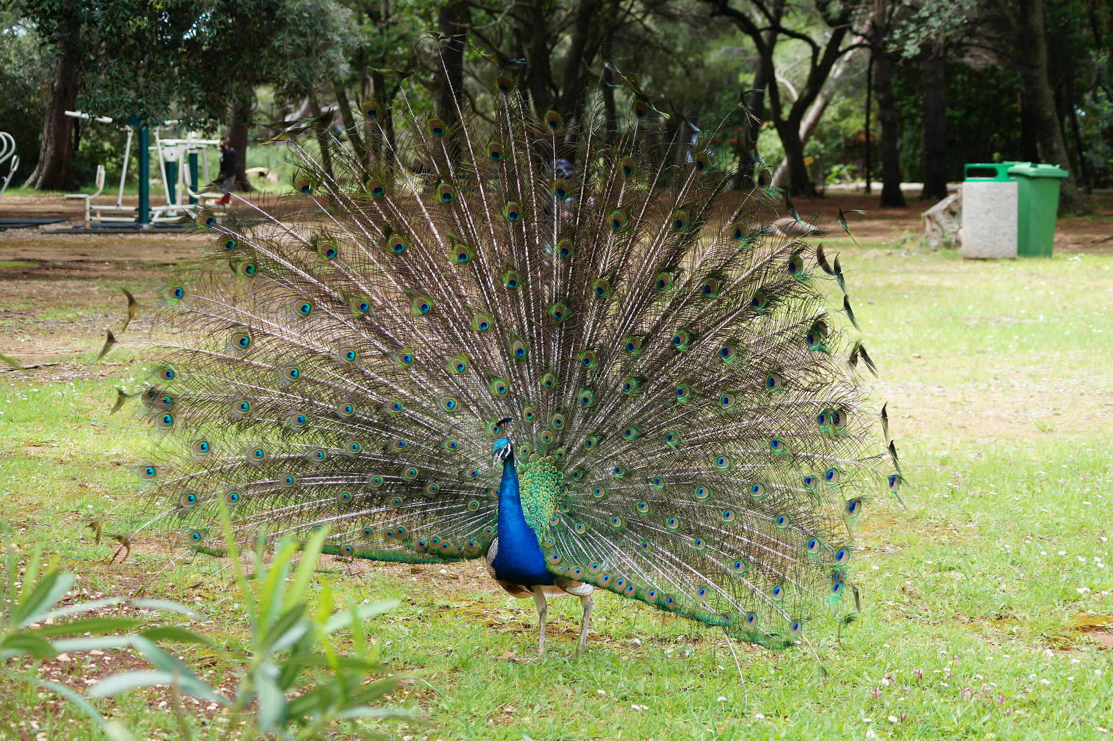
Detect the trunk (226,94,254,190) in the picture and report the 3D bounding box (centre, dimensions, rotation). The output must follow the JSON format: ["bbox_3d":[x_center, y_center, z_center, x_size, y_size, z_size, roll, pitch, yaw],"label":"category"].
[{"bbox_3d":[-6.282,-4.507,50.300,0.550,1.917,0.520,0,6,0],"label":"trunk"}]

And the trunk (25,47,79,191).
[{"bbox_3d":[-10.110,-5.040,50.800,1.050,2.878,0.950,0,6,0],"label":"trunk"}]

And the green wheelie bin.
[{"bbox_3d":[4.972,-1.670,26.300,0.520,1.000,0.600,-3,6,-27],"label":"green wheelie bin"}]

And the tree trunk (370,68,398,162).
[{"bbox_3d":[-3.814,-5.527,56.000,0.550,2.307,0.500,0,6,0],"label":"tree trunk"}]

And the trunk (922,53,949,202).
[{"bbox_3d":[6.746,-4.368,45.200,0.480,2.669,0.460,0,6,0],"label":"trunk"}]

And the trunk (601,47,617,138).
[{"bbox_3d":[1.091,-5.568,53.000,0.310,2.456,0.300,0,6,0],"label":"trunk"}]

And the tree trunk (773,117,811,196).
[{"bbox_3d":[4.417,-4.020,47.500,0.680,1.468,0.600,0,6,0],"label":"tree trunk"}]

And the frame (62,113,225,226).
[{"bbox_3d":[-5.477,-2.651,33.500,2.180,1.564,0.800,0,6,-5],"label":"frame"}]

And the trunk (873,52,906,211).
[{"bbox_3d":[5.493,-4.004,41.800,0.500,2.626,0.480,0,6,0],"label":"trunk"}]

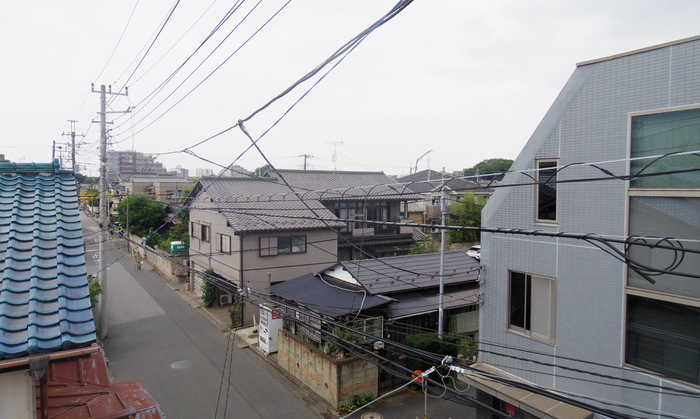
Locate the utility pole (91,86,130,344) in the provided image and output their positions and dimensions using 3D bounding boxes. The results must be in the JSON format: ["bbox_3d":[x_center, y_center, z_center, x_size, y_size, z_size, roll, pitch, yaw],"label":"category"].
[{"bbox_3d":[-11.287,0.119,21.878,1.450,11.850,0.500,-1,3,-32],"label":"utility pole"}]

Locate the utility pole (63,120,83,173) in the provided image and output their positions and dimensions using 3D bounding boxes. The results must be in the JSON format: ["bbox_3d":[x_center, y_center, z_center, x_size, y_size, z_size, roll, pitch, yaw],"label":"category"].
[{"bbox_3d":[-24.907,-1.497,41.935,1.700,13.200,0.600,-1,3,-32],"label":"utility pole"}]

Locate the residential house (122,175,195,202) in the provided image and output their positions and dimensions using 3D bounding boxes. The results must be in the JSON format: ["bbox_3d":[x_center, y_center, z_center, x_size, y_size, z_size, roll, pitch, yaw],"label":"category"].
[{"bbox_3d":[-28.775,-0.519,69.673,9.500,8.800,9.500,-1,3,-32],"label":"residential house"}]

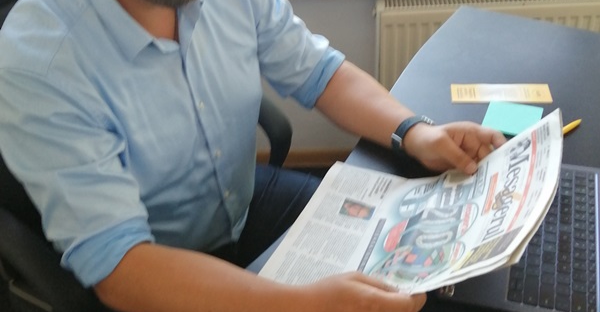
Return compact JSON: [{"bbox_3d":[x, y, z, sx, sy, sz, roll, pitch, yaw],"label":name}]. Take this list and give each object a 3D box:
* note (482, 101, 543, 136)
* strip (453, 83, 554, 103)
[{"bbox_3d":[0.380,-0.066,1.077,0.095,0.005,0.091,11,42,23],"label":"note"},{"bbox_3d":[0.382,-0.121,1.148,0.180,0.004,0.064,1,39,11],"label":"strip"}]

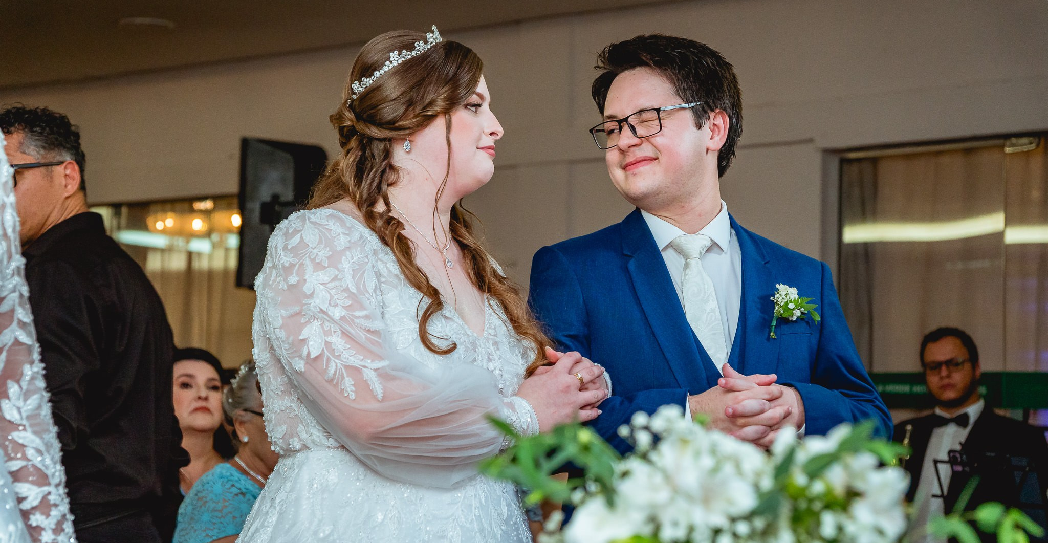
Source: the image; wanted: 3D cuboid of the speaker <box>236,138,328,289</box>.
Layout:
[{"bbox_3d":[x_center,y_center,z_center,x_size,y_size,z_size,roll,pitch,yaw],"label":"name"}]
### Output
[{"bbox_3d":[-0.868,-0.208,7.950,0.310,0.550,0.340,-1,-6,20],"label":"speaker"}]

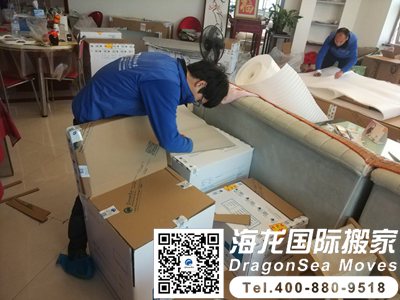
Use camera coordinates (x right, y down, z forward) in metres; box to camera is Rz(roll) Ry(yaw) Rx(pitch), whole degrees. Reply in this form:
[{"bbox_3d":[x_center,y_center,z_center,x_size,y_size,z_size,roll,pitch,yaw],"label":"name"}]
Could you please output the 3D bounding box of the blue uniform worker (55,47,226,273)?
[{"bbox_3d":[-0.324,0.035,1.453,0.920,1.050,0.600,-5,29,-13],"label":"blue uniform worker"}]

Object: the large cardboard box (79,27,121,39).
[{"bbox_3d":[-1.672,-1.965,4.531,0.650,0.105,0.580,-5,29,-16],"label":"large cardboard box"}]

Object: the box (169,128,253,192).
[{"bbox_3d":[-0.010,0.177,1.892,0.525,0.492,0.470,-17,35,-35],"label":"box"}]

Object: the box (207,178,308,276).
[{"bbox_3d":[0.284,0.437,1.563,0.416,0.276,0.465,-16,33,-30],"label":"box"}]

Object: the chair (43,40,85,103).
[{"bbox_3d":[-1.660,-0.920,3.334,0.480,0.860,0.440,2,28,-4],"label":"chair"}]

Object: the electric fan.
[{"bbox_3d":[0.161,-0.868,3.205,0.400,1.146,0.420,-16,34,-33],"label":"electric fan"}]

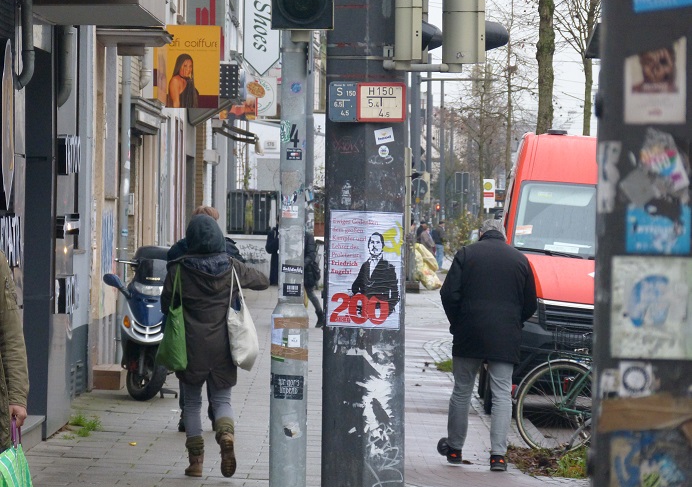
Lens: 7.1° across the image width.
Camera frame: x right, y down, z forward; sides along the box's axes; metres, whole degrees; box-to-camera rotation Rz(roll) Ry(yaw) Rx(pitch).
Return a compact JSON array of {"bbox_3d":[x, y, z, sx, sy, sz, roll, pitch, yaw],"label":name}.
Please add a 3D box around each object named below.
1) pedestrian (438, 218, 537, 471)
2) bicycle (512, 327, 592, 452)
[{"bbox_3d":[0.966,0.676,37.800,0.640,1.700,0.550,0,0,-6],"label":"pedestrian"},{"bbox_3d":[2.090,0.994,41.000,1.760,1.040,0.580,2,0,0],"label":"bicycle"}]

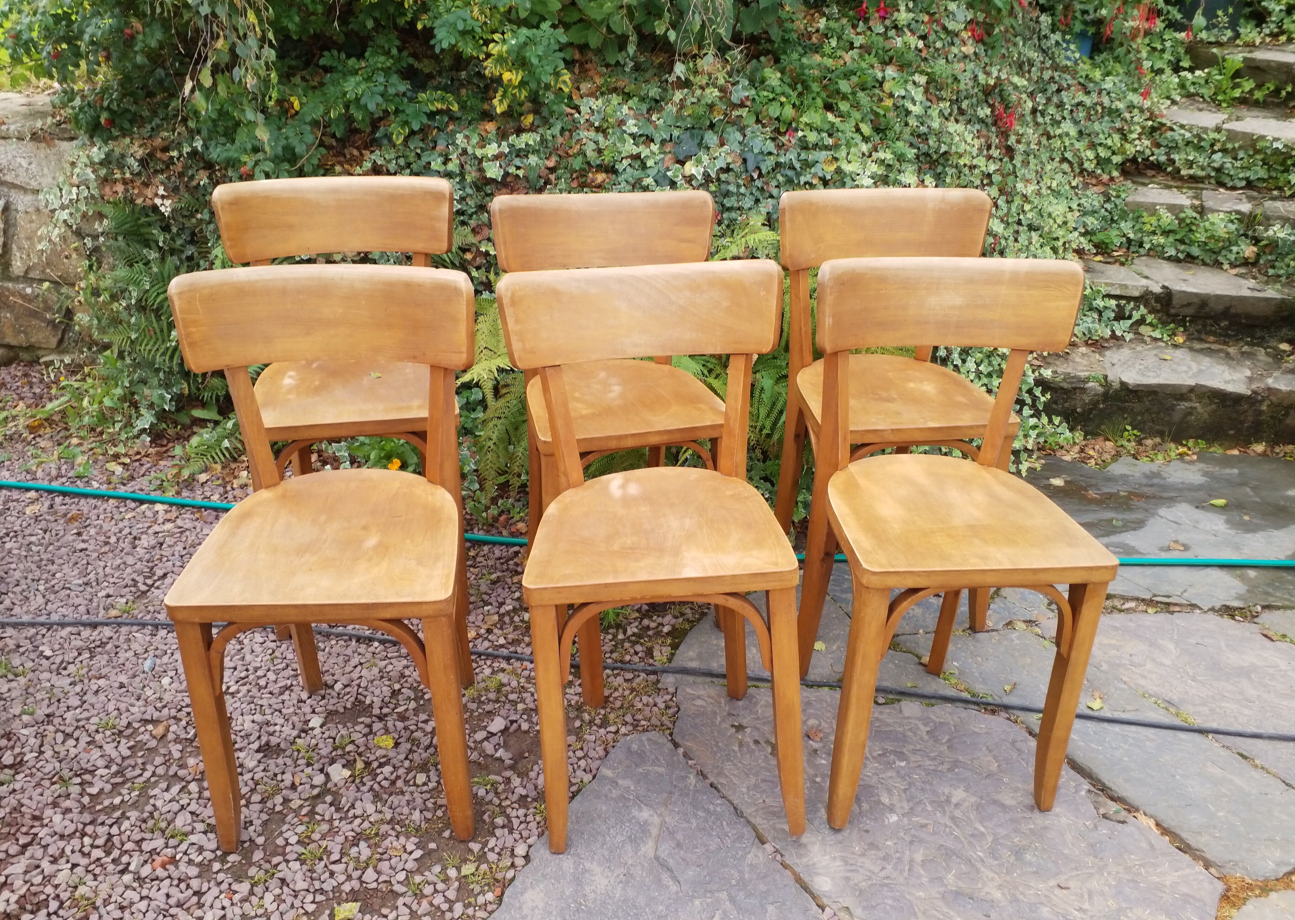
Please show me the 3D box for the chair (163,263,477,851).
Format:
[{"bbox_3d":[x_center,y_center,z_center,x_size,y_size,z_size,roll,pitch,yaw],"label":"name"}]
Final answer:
[{"bbox_3d":[-0.457,0.141,1.520,0.430,0.808,0.410,-1,29,-4],"label":"chair"}]

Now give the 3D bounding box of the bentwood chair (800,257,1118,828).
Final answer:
[{"bbox_3d":[0.457,0.114,1.598,0.427,0.809,0.410,-1,26,-7],"label":"bentwood chair"}]

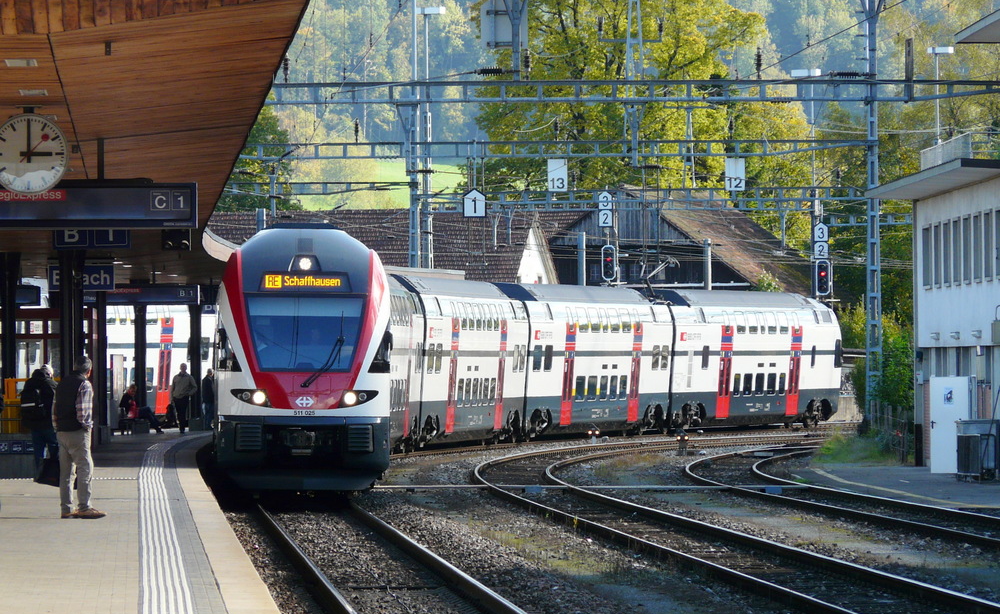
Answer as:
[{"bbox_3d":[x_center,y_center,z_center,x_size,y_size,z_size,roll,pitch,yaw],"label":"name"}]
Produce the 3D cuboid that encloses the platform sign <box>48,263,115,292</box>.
[{"bbox_3d":[-7.883,-0.537,147.000,1.260,0.520,0.150,0,0,-2],"label":"platform sign"}]

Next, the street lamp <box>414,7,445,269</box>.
[{"bbox_3d":[-2.737,-3.656,305.000,1.200,16.100,0.500,0,0,0],"label":"street lamp"}]

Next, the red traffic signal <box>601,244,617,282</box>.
[{"bbox_3d":[4.227,-1.709,303.000,0.560,1.410,0.330,0,0,9],"label":"red traffic signal"}]

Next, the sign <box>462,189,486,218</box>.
[{"bbox_3d":[-0.635,-2.646,199.000,0.590,0.760,0.080,0,0,5],"label":"sign"}]

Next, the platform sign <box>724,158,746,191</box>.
[{"bbox_3d":[6.011,-3.373,199.000,0.500,0.820,0.070,0,0,5],"label":"platform sign"}]

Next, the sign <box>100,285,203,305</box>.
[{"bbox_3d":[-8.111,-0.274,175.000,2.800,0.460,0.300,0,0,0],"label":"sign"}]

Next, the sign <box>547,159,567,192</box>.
[{"bbox_3d":[1.482,-3.352,199.000,0.500,0.820,0.070,0,0,5],"label":"sign"}]

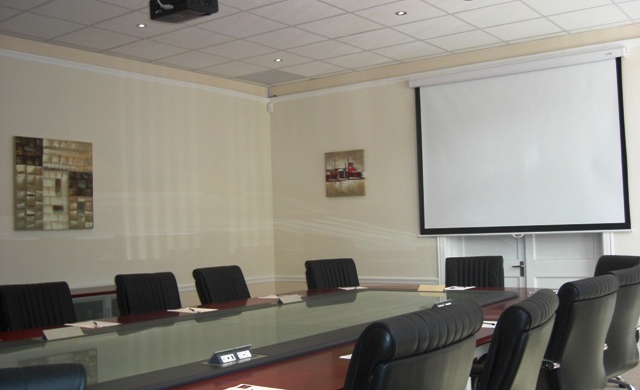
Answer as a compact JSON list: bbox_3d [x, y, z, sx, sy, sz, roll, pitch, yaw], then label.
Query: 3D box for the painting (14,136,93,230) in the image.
[{"bbox_3d":[-2.357,-0.090,6.255,0.035,0.800,0.790,-4,-3,36],"label":"painting"}]

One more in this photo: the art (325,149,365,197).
[{"bbox_3d":[0.297,-0.239,8.055,0.525,0.515,0.033,-4,-3,36],"label":"art"}]

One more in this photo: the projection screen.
[{"bbox_3d":[1.868,-0.418,6.827,2.110,1.590,0.070,-4,-3,36],"label":"projection screen"}]

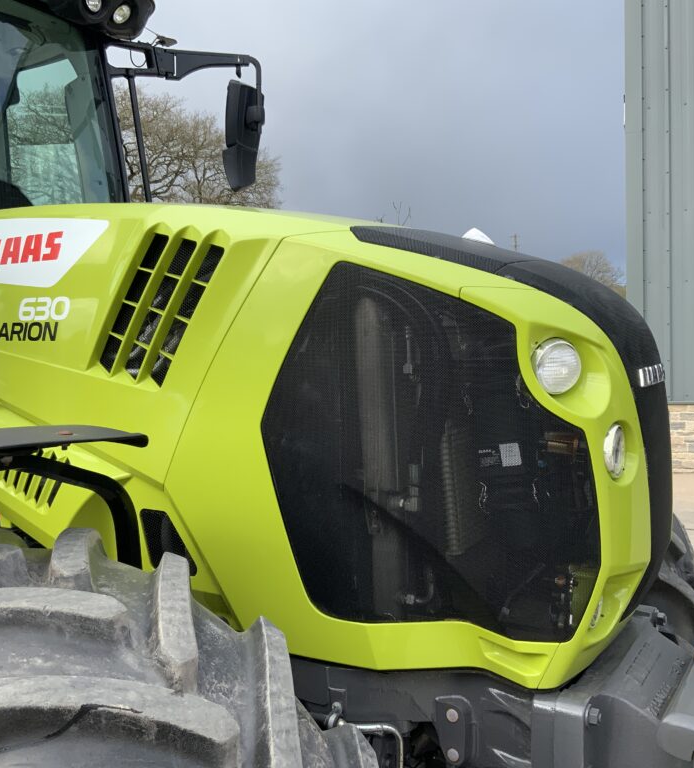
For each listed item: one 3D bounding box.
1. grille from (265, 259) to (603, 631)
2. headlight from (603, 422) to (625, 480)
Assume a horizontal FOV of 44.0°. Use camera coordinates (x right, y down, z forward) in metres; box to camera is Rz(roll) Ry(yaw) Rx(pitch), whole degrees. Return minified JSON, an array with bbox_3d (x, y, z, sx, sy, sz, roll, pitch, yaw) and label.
[{"bbox_3d":[0.124,0.097,1.500,0.620,0.640,0.080,0,-1,25],"label":"grille"},{"bbox_3d":[0.422,0.107,1.388,0.045,0.090,0.088,-1,-1,32],"label":"headlight"}]

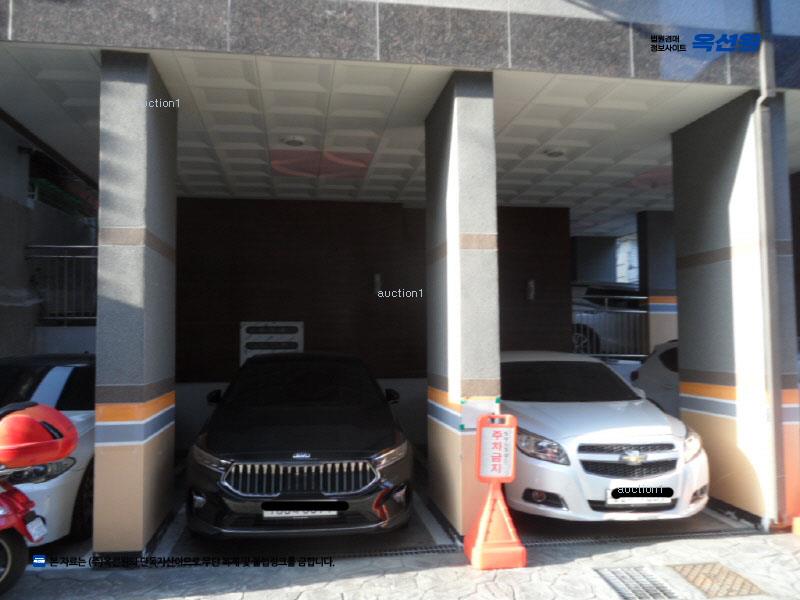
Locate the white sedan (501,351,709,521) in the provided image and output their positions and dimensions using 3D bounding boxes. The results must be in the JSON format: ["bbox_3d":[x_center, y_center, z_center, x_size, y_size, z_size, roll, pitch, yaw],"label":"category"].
[{"bbox_3d":[1.697,1.323,7.254,1.855,1.465,4.850,0,-3,-4],"label":"white sedan"}]

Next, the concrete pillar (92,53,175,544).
[{"bbox_3d":[-2.115,0.049,5.106,0.334,3.721,1.087,0,-3,-9],"label":"concrete pillar"}]

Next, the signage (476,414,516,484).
[{"bbox_3d":[0.727,1.113,4.691,0.290,0.495,0.050,3,-4,-9],"label":"signage"}]

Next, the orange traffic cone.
[{"bbox_3d":[0.703,1.643,4.654,0.375,0.580,0.375,0,-4,-9],"label":"orange traffic cone"}]

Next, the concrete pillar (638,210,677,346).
[{"bbox_3d":[4.632,-0.177,10.941,0.800,2.700,0.330,0,-4,-9],"label":"concrete pillar"}]

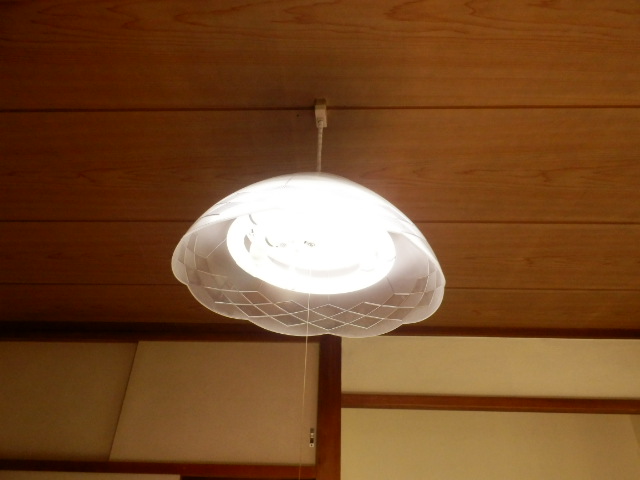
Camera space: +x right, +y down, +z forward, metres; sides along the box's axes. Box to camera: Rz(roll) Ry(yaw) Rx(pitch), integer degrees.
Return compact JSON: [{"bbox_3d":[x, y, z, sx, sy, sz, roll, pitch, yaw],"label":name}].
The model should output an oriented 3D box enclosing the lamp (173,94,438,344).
[{"bbox_3d":[-0.015,-0.108,0.899,0.463,0.470,0.463,2,-32,0],"label":"lamp"}]

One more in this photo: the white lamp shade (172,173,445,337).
[{"bbox_3d":[-0.017,0.010,0.824,0.463,0.190,0.463,3,-32,0],"label":"white lamp shade"}]

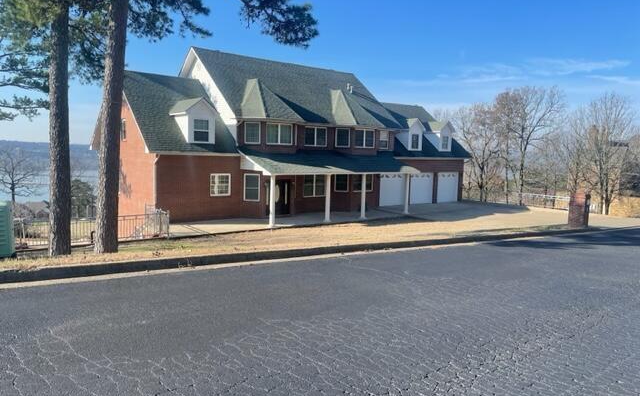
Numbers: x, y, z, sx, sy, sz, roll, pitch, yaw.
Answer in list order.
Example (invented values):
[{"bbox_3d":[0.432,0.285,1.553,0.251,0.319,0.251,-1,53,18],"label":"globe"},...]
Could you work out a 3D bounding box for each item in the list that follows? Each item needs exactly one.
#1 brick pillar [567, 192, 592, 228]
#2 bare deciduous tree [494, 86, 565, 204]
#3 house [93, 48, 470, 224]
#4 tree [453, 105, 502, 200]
[{"bbox_3d":[8.800,0.390,16.300,0.520,1.300,0.520,-4,8,-44],"label":"brick pillar"},{"bbox_3d":[18.300,-4.550,42.000,6.100,10.400,5.600,-3,7,-40],"label":"bare deciduous tree"},{"bbox_3d":[-0.160,-4.570,34.800,27.800,10.300,14.000,-3,7,-40],"label":"house"},{"bbox_3d":[14.840,-4.200,45.000,4.600,9.200,4.400,-3,7,-40],"label":"tree"}]

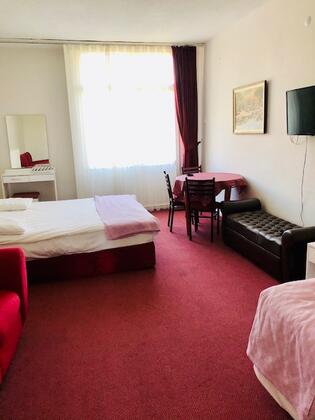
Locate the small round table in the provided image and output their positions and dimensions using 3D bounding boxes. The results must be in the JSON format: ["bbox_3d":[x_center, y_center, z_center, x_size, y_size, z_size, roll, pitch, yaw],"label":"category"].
[{"bbox_3d":[0.800,-0.127,5.232,1.037,0.774,1.037,-2,13,0],"label":"small round table"}]

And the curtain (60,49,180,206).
[{"bbox_3d":[-0.521,-1.370,6.083,2.000,2.891,0.117,-5,13,-13],"label":"curtain"}]

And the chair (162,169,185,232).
[{"bbox_3d":[0.342,-0.139,5.127,0.453,0.883,0.409,-3,13,-4],"label":"chair"}]

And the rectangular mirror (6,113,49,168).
[{"bbox_3d":[-2.179,-1.158,5.737,0.625,0.861,0.026,-5,13,-13],"label":"rectangular mirror"}]

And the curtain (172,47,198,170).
[{"bbox_3d":[0.544,-1.462,6.289,0.467,2.920,0.161,-5,13,-13],"label":"curtain"}]

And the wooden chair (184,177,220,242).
[{"bbox_3d":[0.627,-0.042,4.659,0.409,0.883,0.453,2,13,17],"label":"wooden chair"}]

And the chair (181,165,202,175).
[{"bbox_3d":[0.685,-0.281,5.692,0.402,0.883,0.453,-7,14,-22],"label":"chair"}]

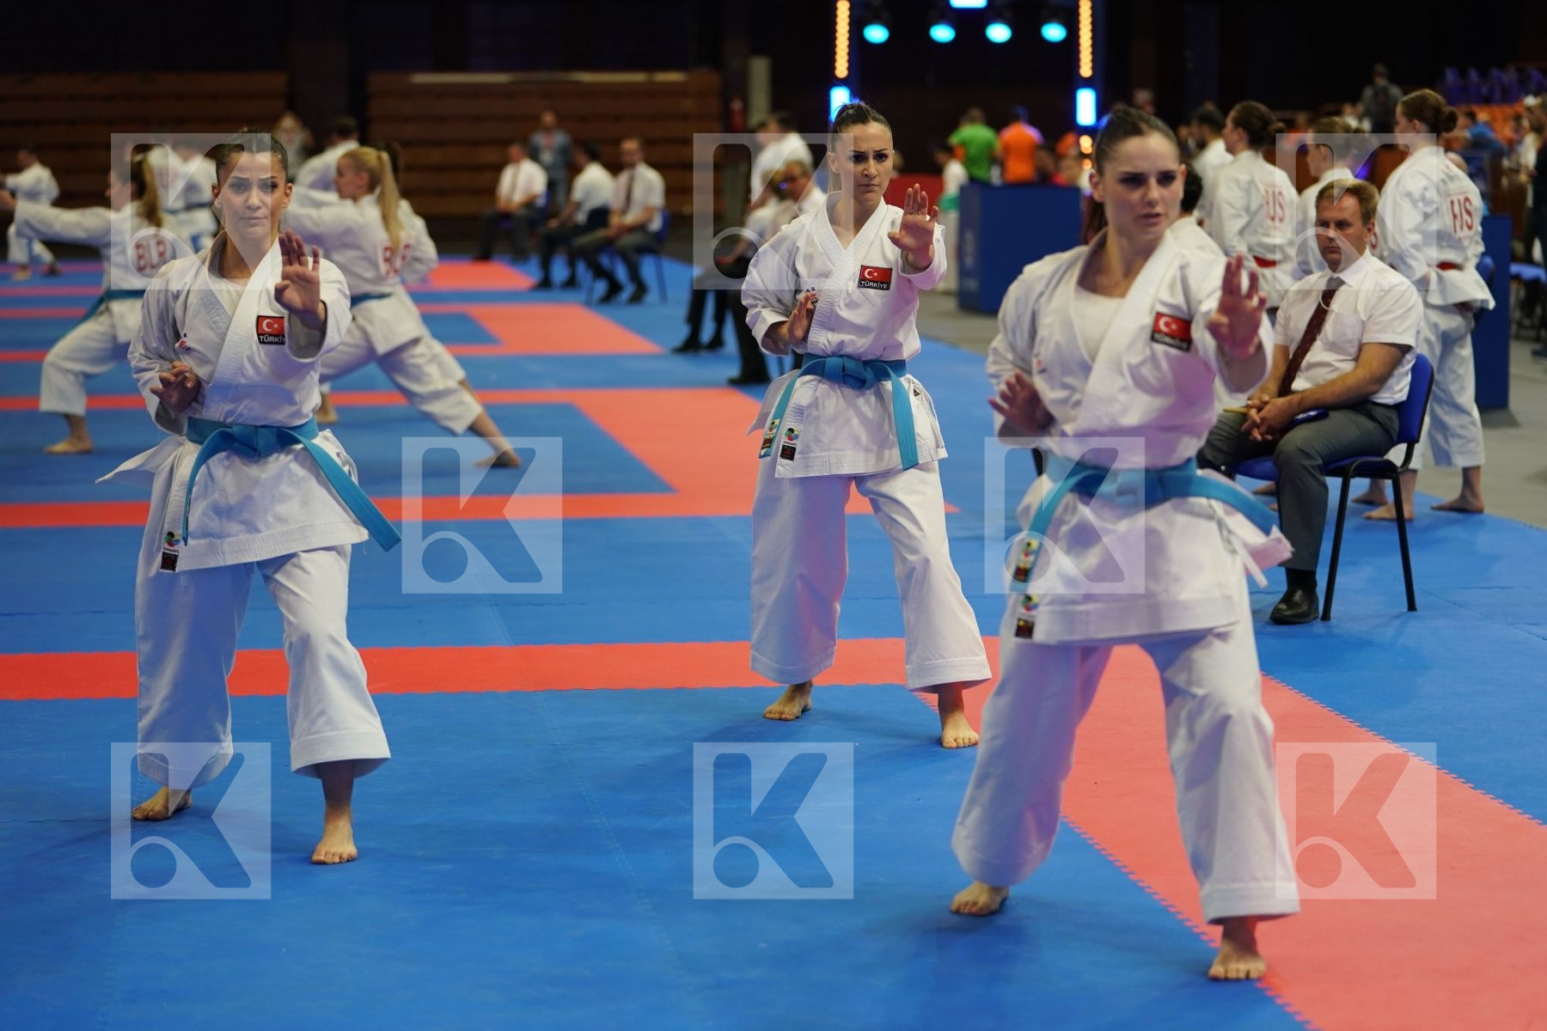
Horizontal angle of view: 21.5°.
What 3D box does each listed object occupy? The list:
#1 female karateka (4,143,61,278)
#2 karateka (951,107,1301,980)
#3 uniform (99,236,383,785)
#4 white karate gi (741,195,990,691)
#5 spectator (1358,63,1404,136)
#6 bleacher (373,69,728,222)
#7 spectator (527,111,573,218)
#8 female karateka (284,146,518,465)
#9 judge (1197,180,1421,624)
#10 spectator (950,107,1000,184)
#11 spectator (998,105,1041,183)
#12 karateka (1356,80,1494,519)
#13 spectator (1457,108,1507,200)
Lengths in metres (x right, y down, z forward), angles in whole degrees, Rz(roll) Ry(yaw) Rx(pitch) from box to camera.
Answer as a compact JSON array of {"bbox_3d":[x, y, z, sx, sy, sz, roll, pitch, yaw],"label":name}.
[{"bbox_3d":[-7.848,-3.209,43.100,0.750,1.390,0.520,-4,6,-32],"label":"female karateka"},{"bbox_3d":[0.642,0.022,7.520,0.630,1.540,0.860,0,5,3],"label":"karateka"},{"bbox_3d":[-1.130,0.018,8.820,0.660,1.230,0.860,0,5,-2],"label":"uniform"},{"bbox_3d":[0.225,-0.195,10.200,0.620,1.210,0.720,0,5,1],"label":"white karate gi"},{"bbox_3d":[6.695,-4.110,45.000,0.500,1.750,0.360,0,5,7],"label":"spectator"},{"bbox_3d":[-3.400,-5.500,60.600,5.250,2.250,1.100,-1,5,-7],"label":"bleacher"},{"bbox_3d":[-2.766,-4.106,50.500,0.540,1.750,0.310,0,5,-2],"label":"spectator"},{"bbox_3d":[-1.845,-1.015,19.200,1.450,1.450,0.750,4,7,41],"label":"female karateka"},{"bbox_3d":[1.648,-0.366,12.720,0.600,1.330,0.820,5,8,44],"label":"judge"},{"bbox_3d":[2.056,-3.260,41.583,0.540,1.790,0.380,0,5,0],"label":"spectator"},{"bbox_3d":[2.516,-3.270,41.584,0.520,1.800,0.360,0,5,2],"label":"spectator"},{"bbox_3d":[2.550,-0.834,15.950,0.420,1.650,0.500,3,6,35],"label":"karateka"},{"bbox_3d":[8.307,-4.194,48.000,0.700,1.250,0.550,-3,6,-24],"label":"spectator"}]

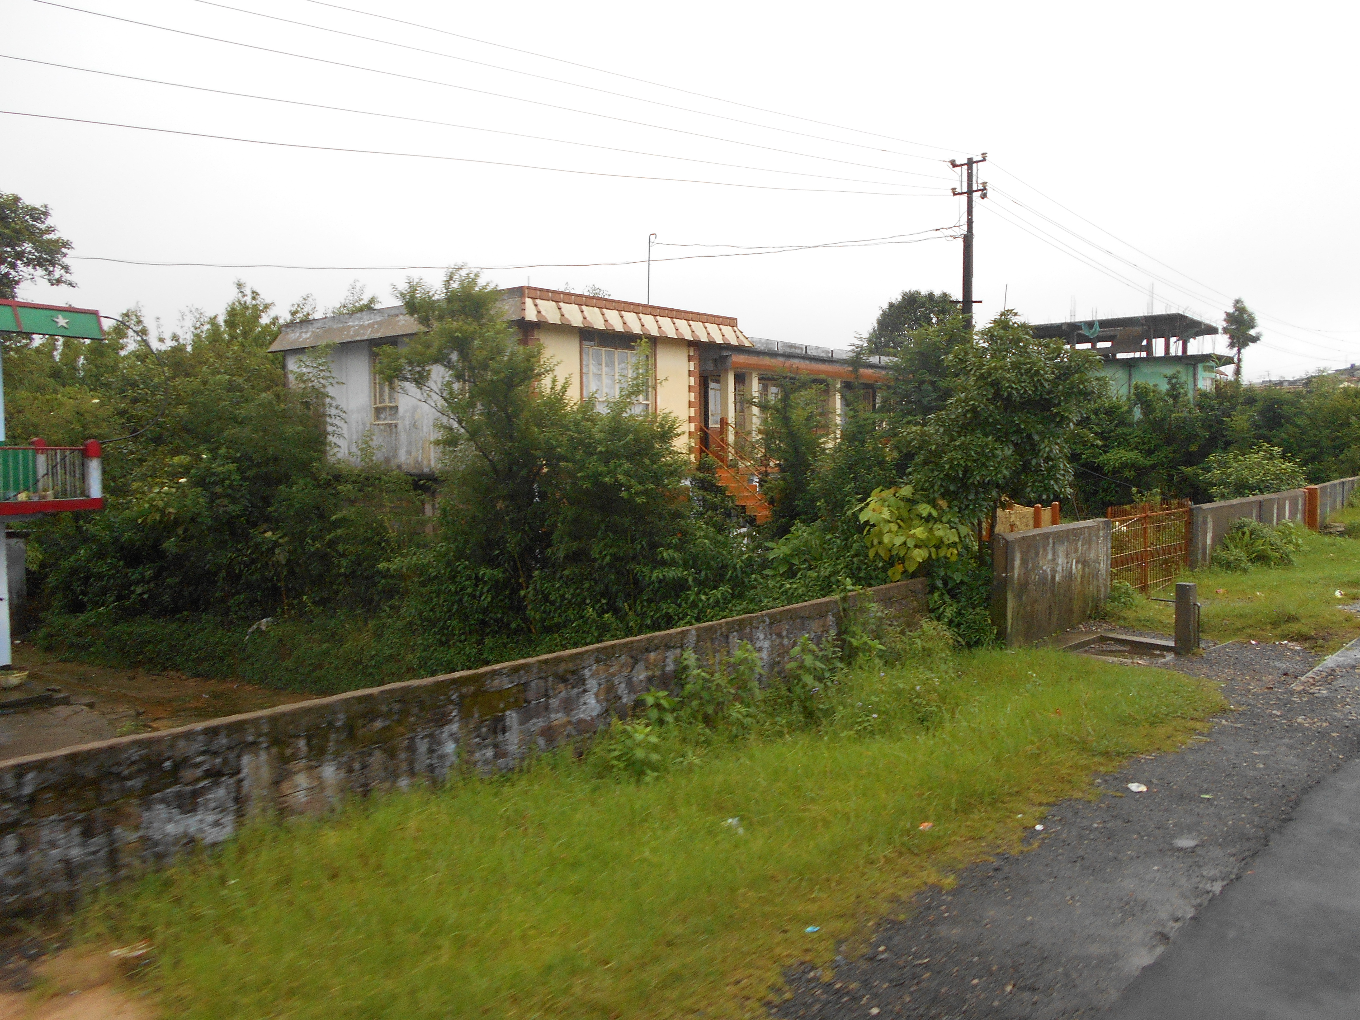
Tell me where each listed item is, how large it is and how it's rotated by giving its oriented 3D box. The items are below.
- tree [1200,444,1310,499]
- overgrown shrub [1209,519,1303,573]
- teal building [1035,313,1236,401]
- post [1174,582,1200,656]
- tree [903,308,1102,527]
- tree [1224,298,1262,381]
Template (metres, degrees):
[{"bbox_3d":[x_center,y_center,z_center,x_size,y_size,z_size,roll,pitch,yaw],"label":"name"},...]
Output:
[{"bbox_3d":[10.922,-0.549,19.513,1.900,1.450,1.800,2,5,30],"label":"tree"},{"bbox_3d":[9.158,0.474,16.280,1.000,0.800,1.600,4,6,44],"label":"overgrown shrub"},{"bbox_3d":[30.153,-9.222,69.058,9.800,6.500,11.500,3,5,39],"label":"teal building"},{"bbox_3d":[5.560,1.181,11.219,0.190,0.790,0.190,4,6,44],"label":"post"},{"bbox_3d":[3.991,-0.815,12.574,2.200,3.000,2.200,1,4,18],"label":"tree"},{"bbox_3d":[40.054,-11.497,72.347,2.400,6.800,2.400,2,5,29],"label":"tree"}]

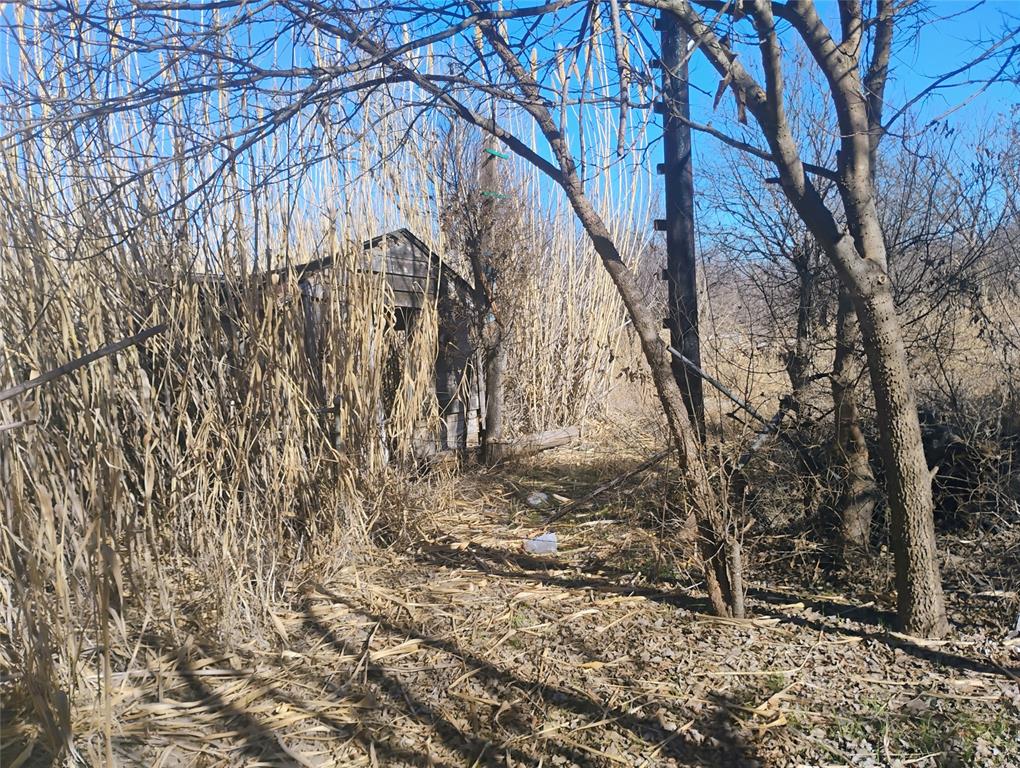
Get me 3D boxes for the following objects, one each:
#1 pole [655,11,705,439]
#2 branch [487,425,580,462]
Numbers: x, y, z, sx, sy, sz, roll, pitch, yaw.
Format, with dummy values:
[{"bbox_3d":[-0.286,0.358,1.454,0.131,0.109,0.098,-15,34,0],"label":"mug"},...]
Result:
[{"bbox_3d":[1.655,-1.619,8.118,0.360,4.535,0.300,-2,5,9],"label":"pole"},{"bbox_3d":[0.279,0.661,8.950,1.337,0.270,0.240,-6,6,-43],"label":"branch"}]

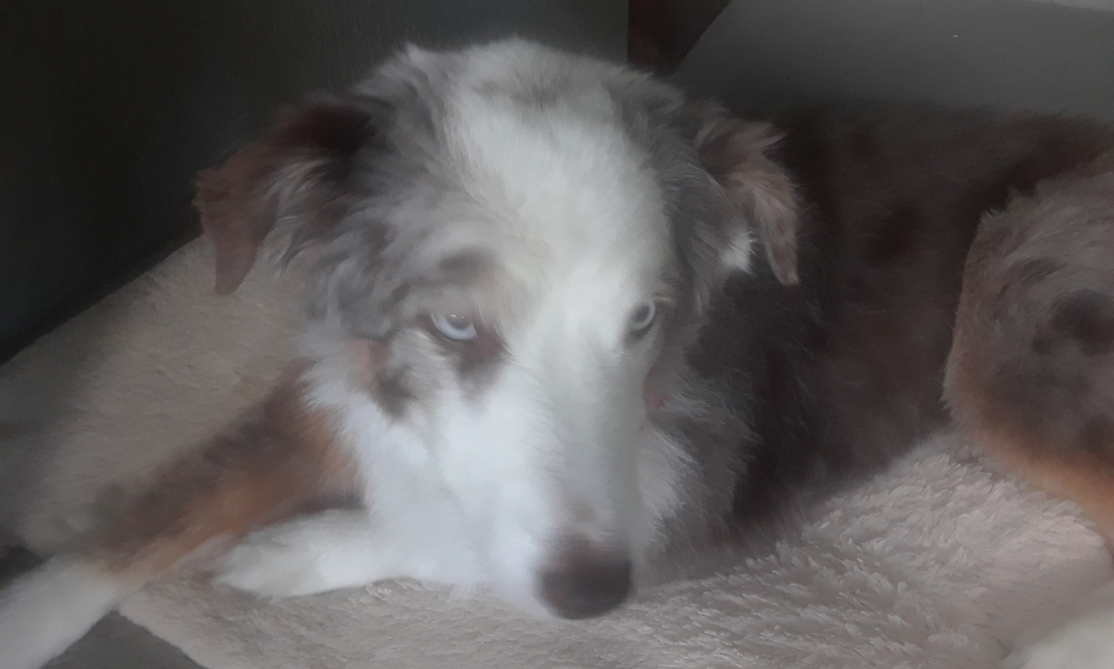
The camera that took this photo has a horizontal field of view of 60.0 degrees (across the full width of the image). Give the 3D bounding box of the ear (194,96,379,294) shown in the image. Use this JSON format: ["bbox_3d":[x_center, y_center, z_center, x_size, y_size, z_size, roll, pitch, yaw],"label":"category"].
[{"bbox_3d":[-0.119,-0.063,0.430,0.072,0.078,0.042,-10,31,-19],"label":"ear"}]

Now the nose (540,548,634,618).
[{"bbox_3d":[0.010,0.094,0.365,0.034,0.025,0.024,-7,45,-14],"label":"nose"}]

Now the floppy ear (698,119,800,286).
[{"bbox_3d":[0.091,-0.065,0.470,0.042,0.070,0.042,-10,31,-19],"label":"floppy ear"}]

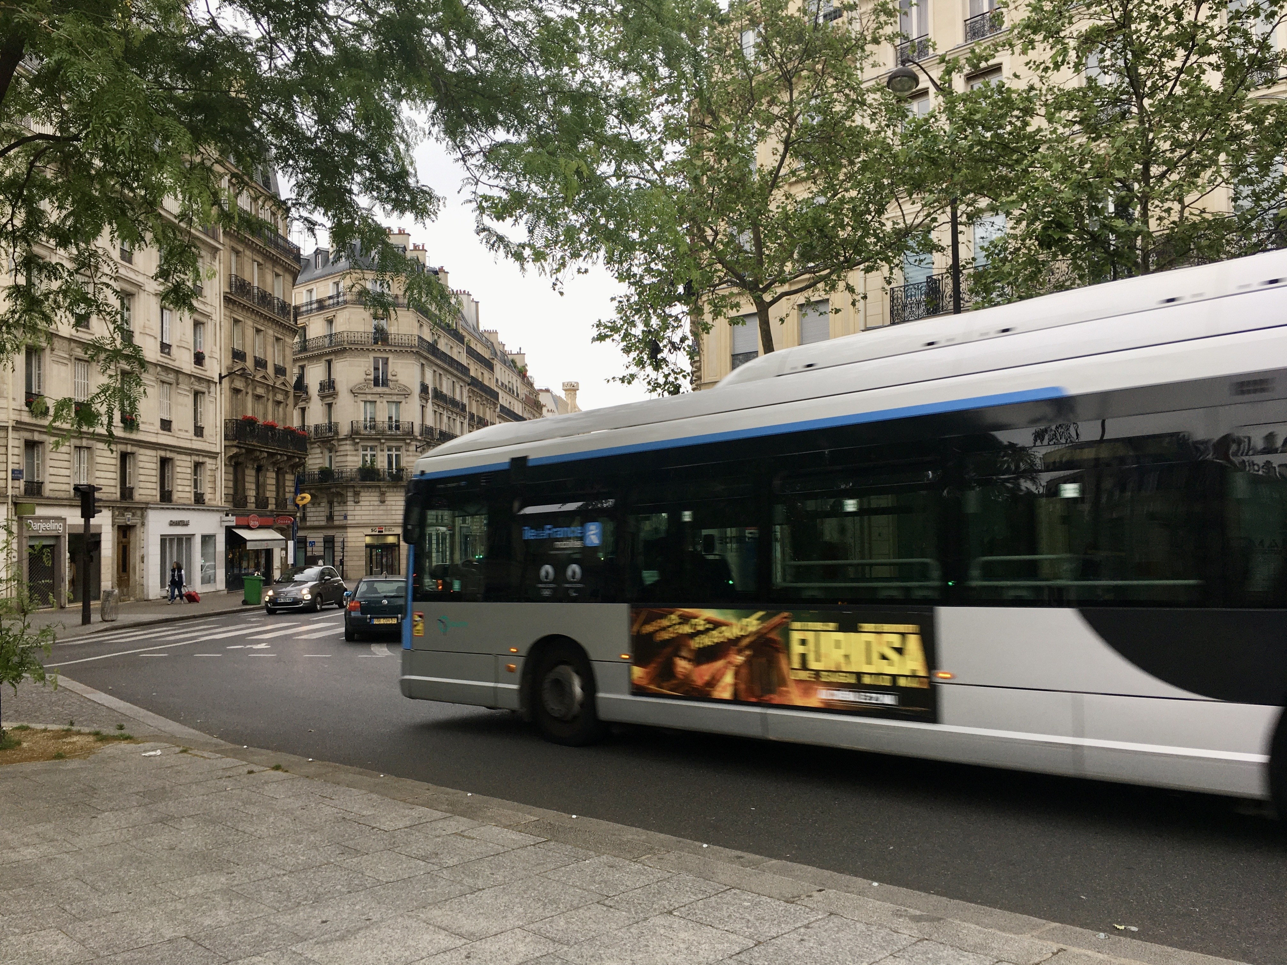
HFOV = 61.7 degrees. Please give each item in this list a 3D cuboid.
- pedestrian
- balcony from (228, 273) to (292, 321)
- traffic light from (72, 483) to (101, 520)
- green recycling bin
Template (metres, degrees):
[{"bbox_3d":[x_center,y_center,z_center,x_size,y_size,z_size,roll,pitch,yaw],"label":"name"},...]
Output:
[{"bbox_3d":[-18.186,3.898,41.933,0.580,1.670,0.420,-1,-2,9],"label":"pedestrian"},{"bbox_3d":[-19.250,-9.200,54.350,0.400,1.000,7.700,-1,-2,2],"label":"balcony"},{"bbox_3d":[-14.530,0.500,28.200,0.600,0.900,0.350,1,-3,-41],"label":"traffic light"},{"bbox_3d":[-14.340,3.955,39.671,0.760,1.080,0.600,-1,-2,-15],"label":"green recycling bin"}]

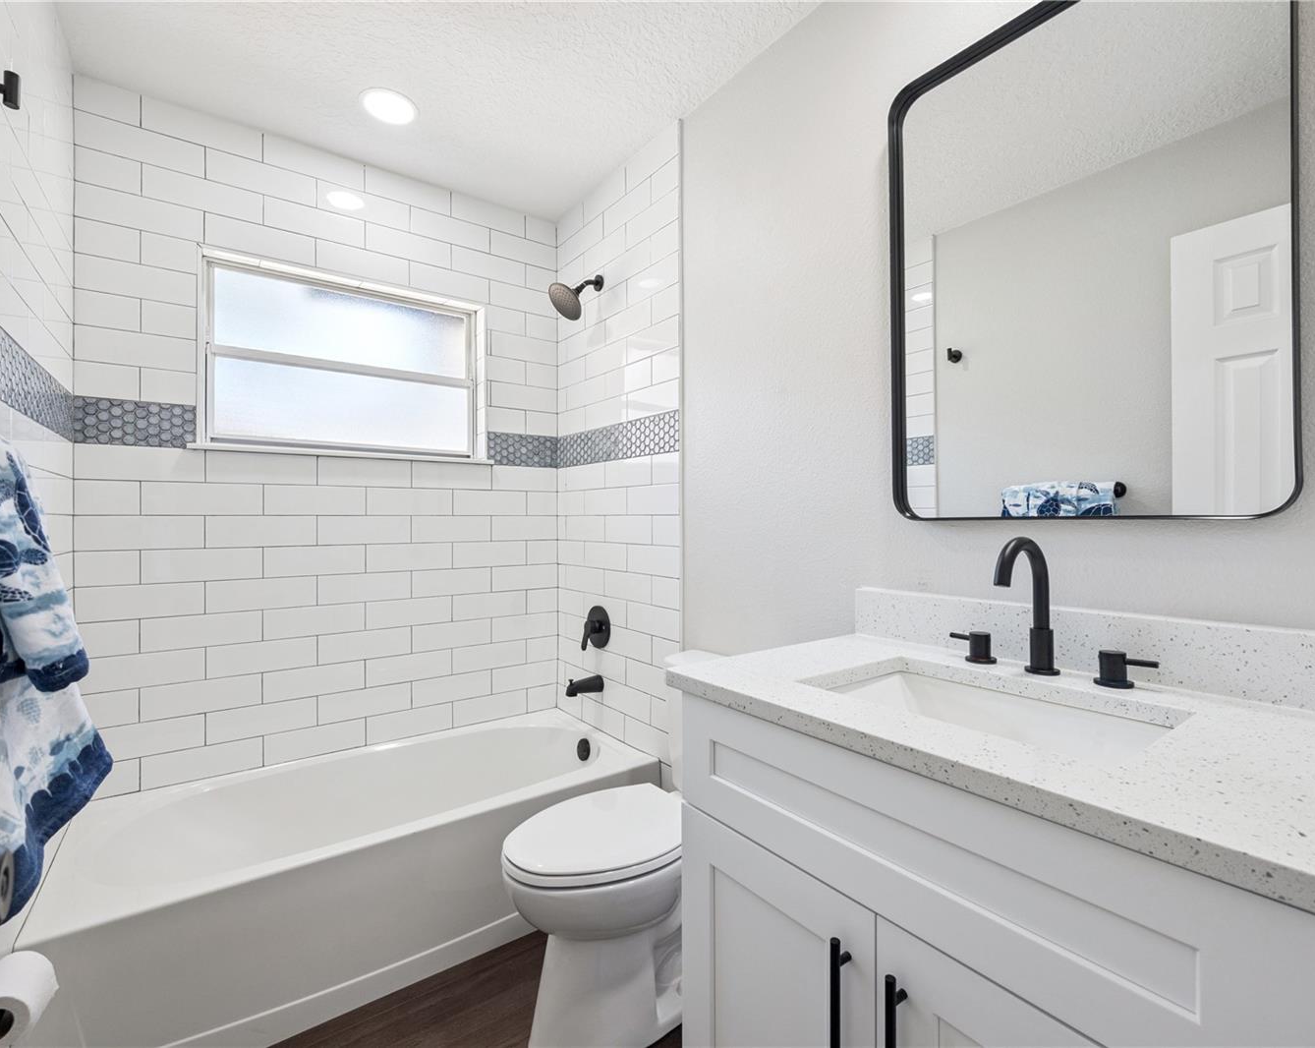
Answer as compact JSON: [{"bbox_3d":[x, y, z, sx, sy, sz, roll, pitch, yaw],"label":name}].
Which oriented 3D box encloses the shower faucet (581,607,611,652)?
[{"bbox_3d":[-0.251,0.398,2.326,0.068,0.167,0.163,0,0,-37],"label":"shower faucet"}]

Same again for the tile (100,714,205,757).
[{"bbox_3d":[-1.527,0.636,1.817,0.296,0.100,0.010,0,0,-36],"label":"tile"}]

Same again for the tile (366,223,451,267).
[{"bbox_3d":[-0.918,-1.023,2.261,0.303,0.100,0.010,0,0,-36],"label":"tile"}]

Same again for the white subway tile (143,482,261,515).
[{"bbox_3d":[-1.405,-0.079,1.898,0.303,0.100,0.010,0,0,-36],"label":"white subway tile"}]

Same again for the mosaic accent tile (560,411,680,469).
[{"bbox_3d":[-0.171,-0.301,2.281,0.010,0.135,0.824,0,0,-37],"label":"mosaic accent tile"}]

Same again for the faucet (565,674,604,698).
[{"bbox_3d":[-0.277,0.606,2.276,0.140,0.066,0.064,0,0,-36],"label":"faucet"}]

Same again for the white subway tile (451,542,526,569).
[{"bbox_3d":[-0.661,0.123,2.428,0.302,0.099,0.010,0,0,-36],"label":"white subway tile"}]

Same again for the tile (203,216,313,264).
[{"bbox_3d":[-1.286,-0.921,1.991,0.303,0.100,0.010,0,0,-36],"label":"tile"}]

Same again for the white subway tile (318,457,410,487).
[{"bbox_3d":[-1.034,-0.179,2.169,0.303,0.099,0.009,0,0,-36],"label":"white subway tile"}]

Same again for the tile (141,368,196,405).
[{"bbox_3d":[-1.474,-0.412,1.848,0.130,0.099,0.009,0,0,-36],"label":"tile"}]

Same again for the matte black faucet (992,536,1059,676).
[{"bbox_3d":[0.593,0.134,0.986,0.178,0.226,0.056,0,0,-36],"label":"matte black faucet"}]

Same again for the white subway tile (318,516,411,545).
[{"bbox_3d":[-1.034,0.021,2.164,0.301,0.099,0.009,0,0,-36],"label":"white subway tile"}]

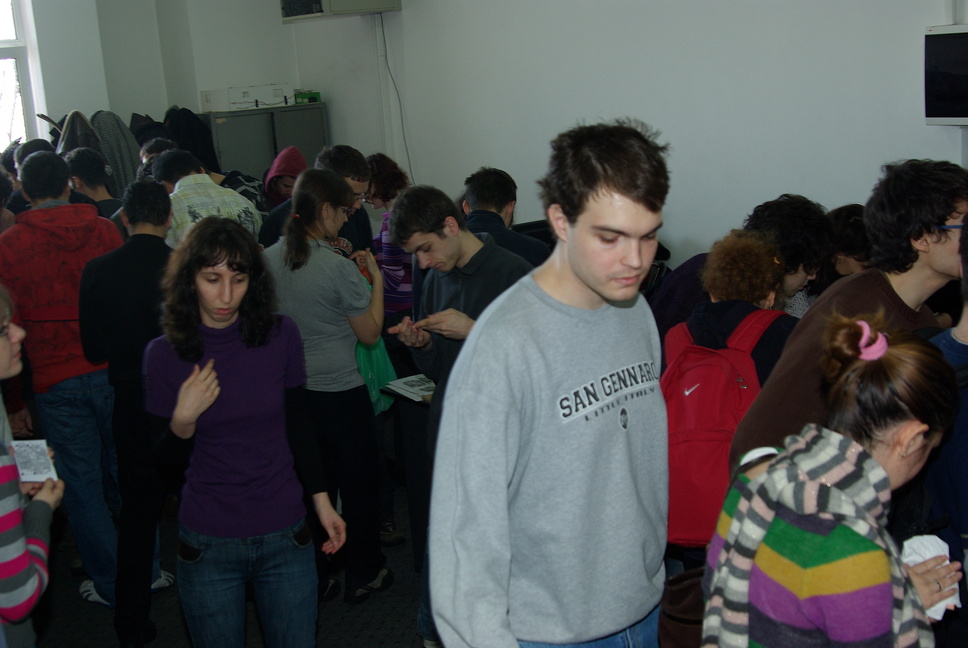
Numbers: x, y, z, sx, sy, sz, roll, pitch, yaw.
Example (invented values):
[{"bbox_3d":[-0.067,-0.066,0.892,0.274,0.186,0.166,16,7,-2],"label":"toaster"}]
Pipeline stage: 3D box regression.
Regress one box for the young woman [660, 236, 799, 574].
[{"bbox_3d":[0.675,0.523,2.779,0.470,1.500,0.480,2,14,27],"label":"young woman"}]

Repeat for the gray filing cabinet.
[{"bbox_3d":[-1.453,-0.519,7.558,0.420,1.810,0.950,6,16,39],"label":"gray filing cabinet"}]

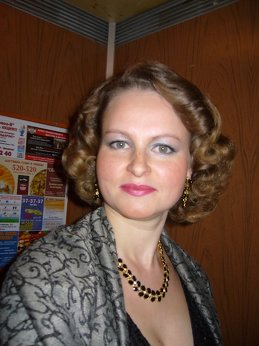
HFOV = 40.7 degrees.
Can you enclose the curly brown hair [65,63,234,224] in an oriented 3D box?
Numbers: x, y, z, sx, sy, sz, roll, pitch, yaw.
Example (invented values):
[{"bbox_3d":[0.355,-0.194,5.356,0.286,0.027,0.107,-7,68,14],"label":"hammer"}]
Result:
[{"bbox_3d":[0.040,-0.059,0.638,0.295,0.275,0.220,5,-1,7],"label":"curly brown hair"}]

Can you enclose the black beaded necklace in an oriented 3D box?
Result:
[{"bbox_3d":[0.012,0.154,0.622,0.140,0.120,0.130,4,-3,-29],"label":"black beaded necklace"}]

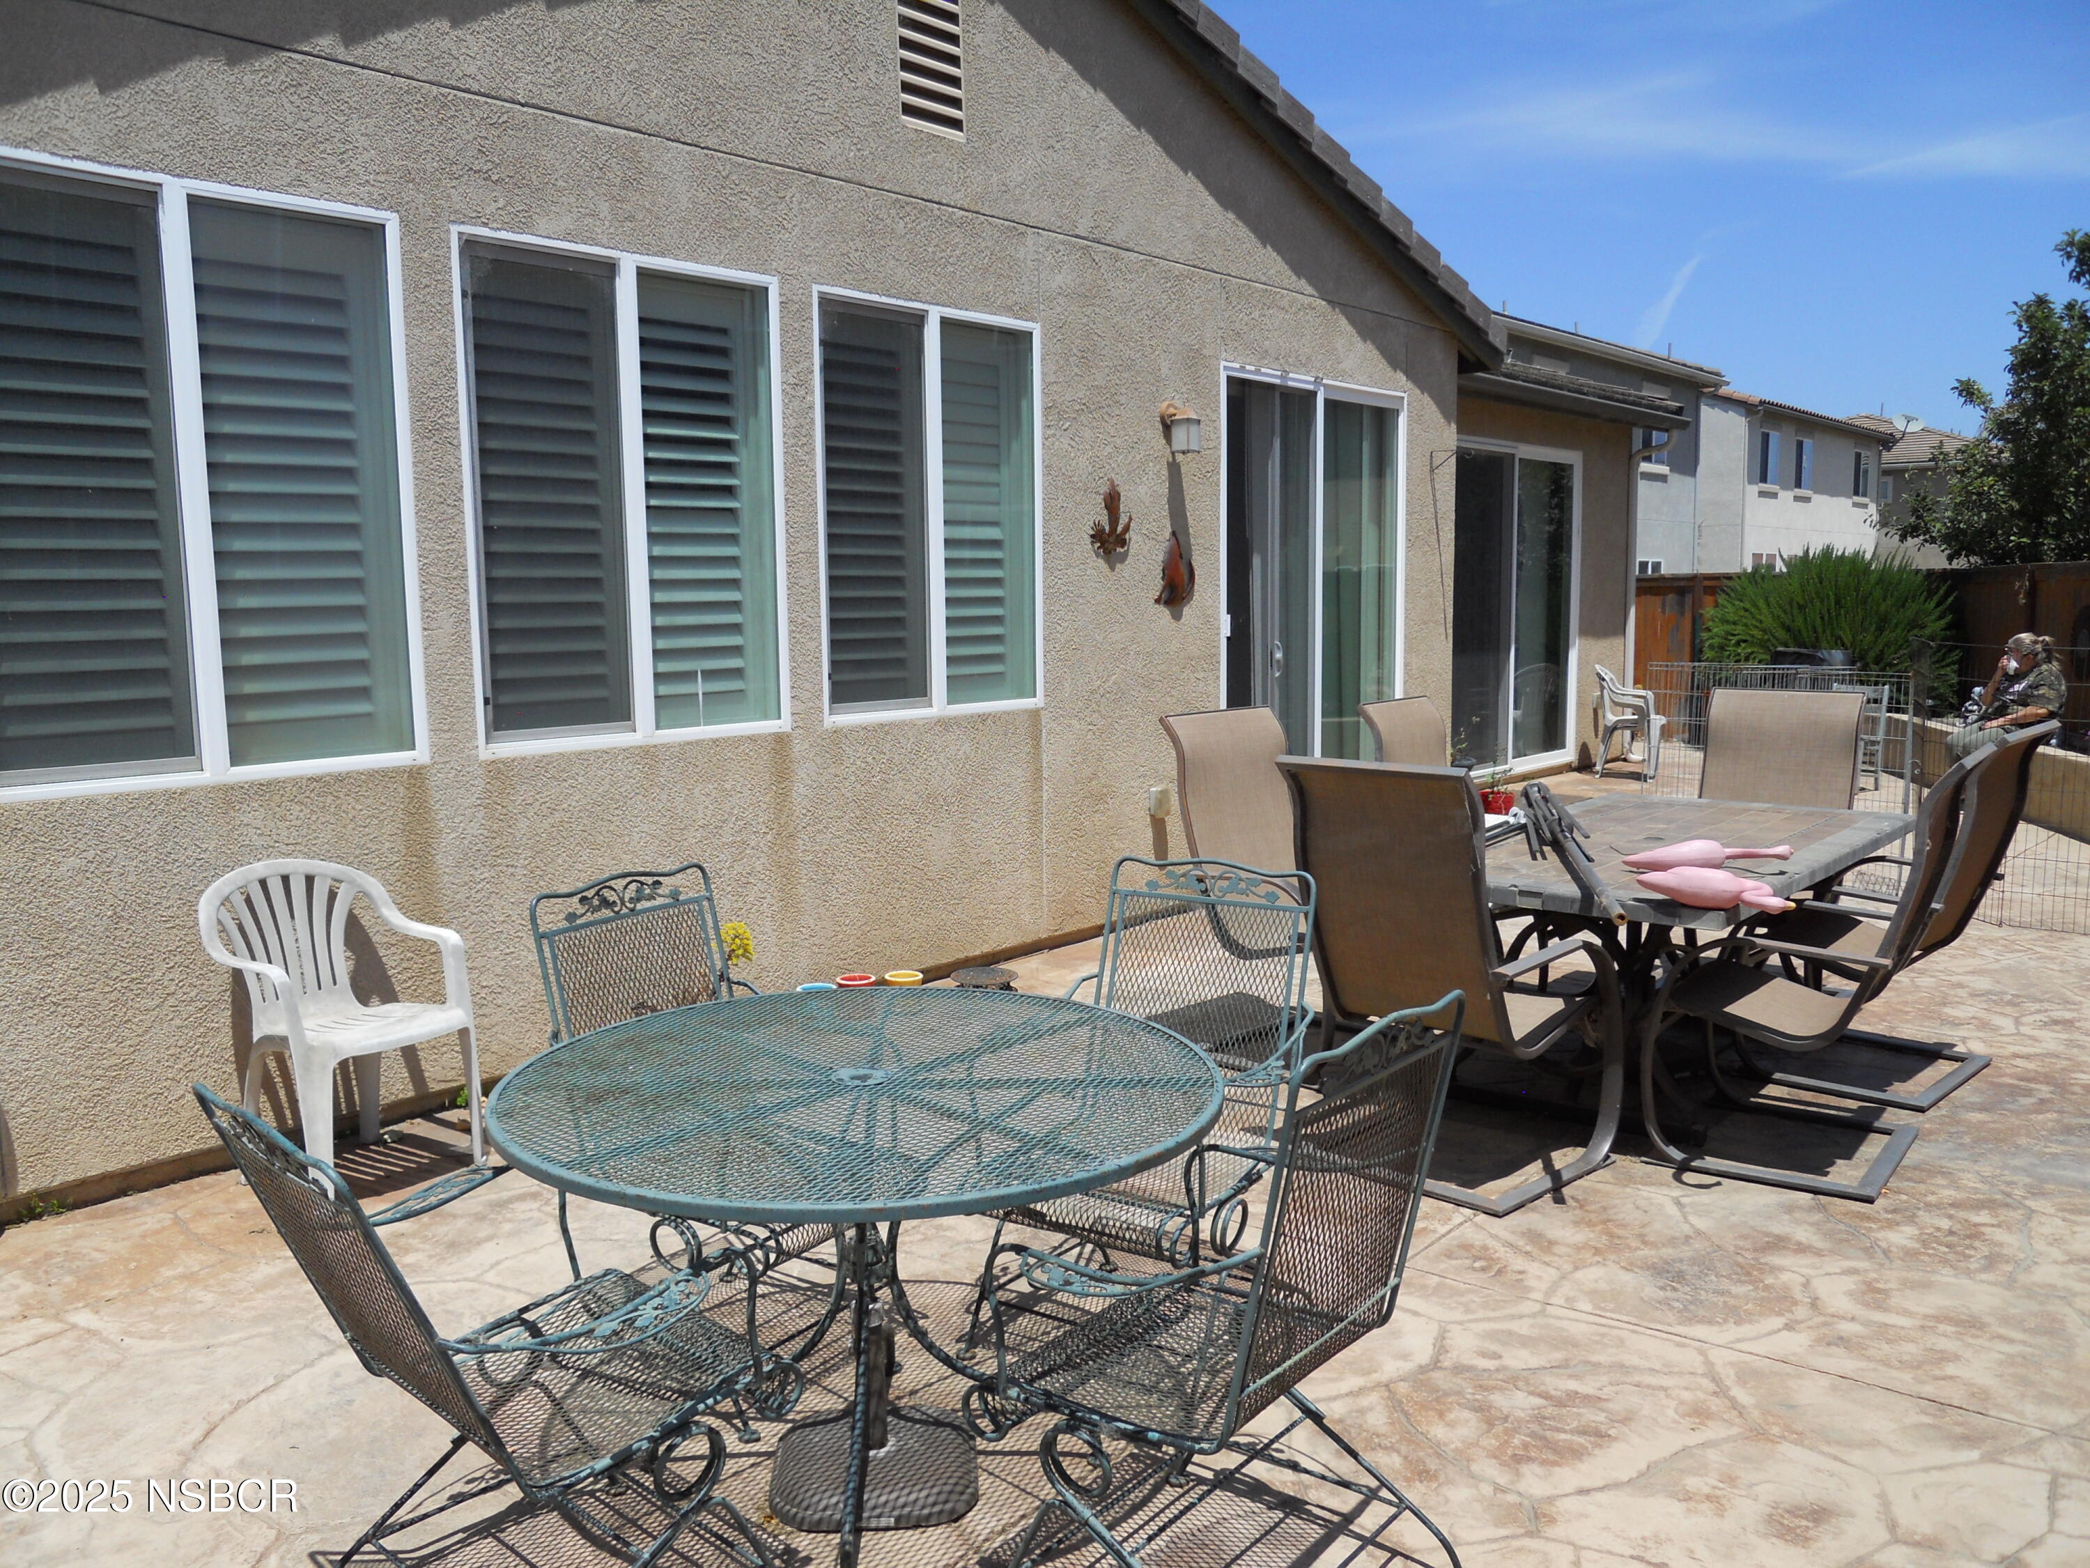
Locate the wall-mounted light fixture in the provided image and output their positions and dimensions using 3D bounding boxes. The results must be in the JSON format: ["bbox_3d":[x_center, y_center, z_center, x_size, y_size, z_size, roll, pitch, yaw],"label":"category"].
[{"bbox_3d":[0.593,-1.535,7.278,0.155,0.230,0.110,5,9,41],"label":"wall-mounted light fixture"}]

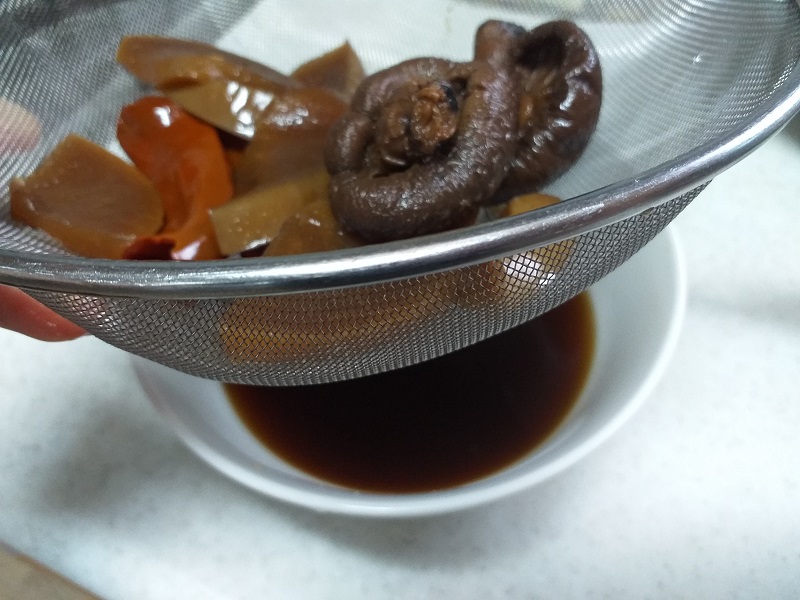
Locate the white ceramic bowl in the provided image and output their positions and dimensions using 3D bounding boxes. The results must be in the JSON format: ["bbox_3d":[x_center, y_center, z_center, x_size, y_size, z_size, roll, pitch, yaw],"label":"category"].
[{"bbox_3d":[0.001,0.002,0.205,0.162,0.064,0.162,-2,53,3],"label":"white ceramic bowl"}]

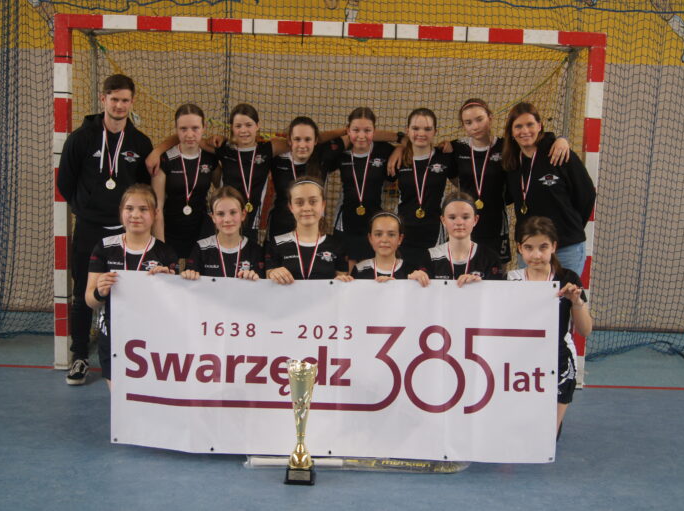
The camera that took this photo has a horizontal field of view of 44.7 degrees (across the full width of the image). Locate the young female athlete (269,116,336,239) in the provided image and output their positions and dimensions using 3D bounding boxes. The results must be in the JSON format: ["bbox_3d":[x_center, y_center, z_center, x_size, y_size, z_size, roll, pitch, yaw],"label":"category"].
[{"bbox_3d":[-0.220,0.008,4.600,0.540,1.530,0.340,2,6,0],"label":"young female athlete"}]

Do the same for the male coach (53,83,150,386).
[{"bbox_3d":[-1.333,-0.153,4.747,0.550,1.740,0.400,1,6,-10],"label":"male coach"}]

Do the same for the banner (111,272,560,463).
[{"bbox_3d":[-0.032,0.487,3.642,1.970,0.790,0.060,2,6,0],"label":"banner"}]

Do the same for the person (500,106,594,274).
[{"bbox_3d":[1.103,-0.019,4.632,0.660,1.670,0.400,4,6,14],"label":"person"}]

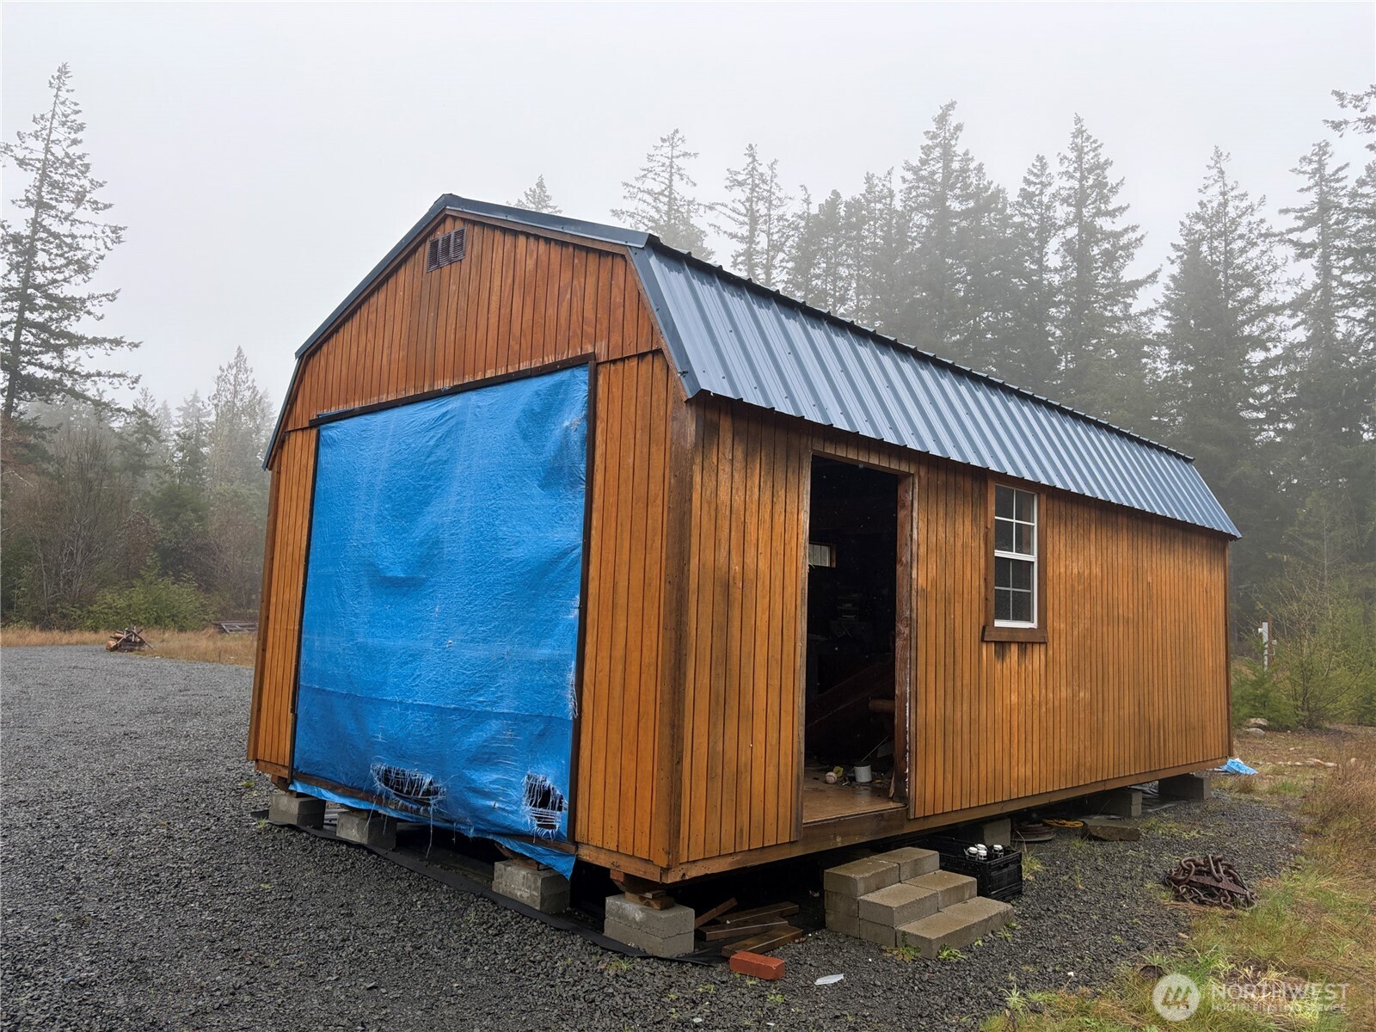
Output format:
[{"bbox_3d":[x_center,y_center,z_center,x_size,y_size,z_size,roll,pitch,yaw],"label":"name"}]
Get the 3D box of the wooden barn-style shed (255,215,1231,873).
[{"bbox_3d":[1.060,0.266,8.483,4.265,3.538,7.415,-4,-9,44],"label":"wooden barn-style shed"}]

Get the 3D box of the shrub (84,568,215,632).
[{"bbox_3d":[-22.453,3.466,43.000,5.500,2.750,4.200,5,-7,-27],"label":"shrub"}]

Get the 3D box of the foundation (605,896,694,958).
[{"bbox_3d":[-0.176,1.833,4.642,0.196,0.180,0.400,8,-8,-43],"label":"foundation"}]

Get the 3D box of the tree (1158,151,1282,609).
[{"bbox_3d":[19.711,-3.910,37.863,5.100,19.938,5.100,-1,-7,28],"label":"tree"}]

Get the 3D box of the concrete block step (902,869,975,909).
[{"bbox_3d":[1.244,1.849,5.105,0.192,0.093,0.400,-3,-8,40],"label":"concrete block step"}]

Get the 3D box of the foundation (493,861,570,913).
[{"bbox_3d":[-0.800,1.895,5.301,0.400,0.180,0.196,-4,-8,44],"label":"foundation"}]

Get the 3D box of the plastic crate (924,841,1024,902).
[{"bbox_3d":[1.495,1.952,5.685,0.520,0.235,0.420,-3,-8,40],"label":"plastic crate"}]

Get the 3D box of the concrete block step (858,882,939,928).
[{"bbox_3d":[0.982,1.807,4.800,0.192,0.093,0.400,-3,-8,40],"label":"concrete block step"}]

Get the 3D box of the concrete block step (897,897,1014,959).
[{"bbox_3d":[1.253,1.912,4.820,0.195,0.094,0.805,-3,-8,40],"label":"concrete block step"}]

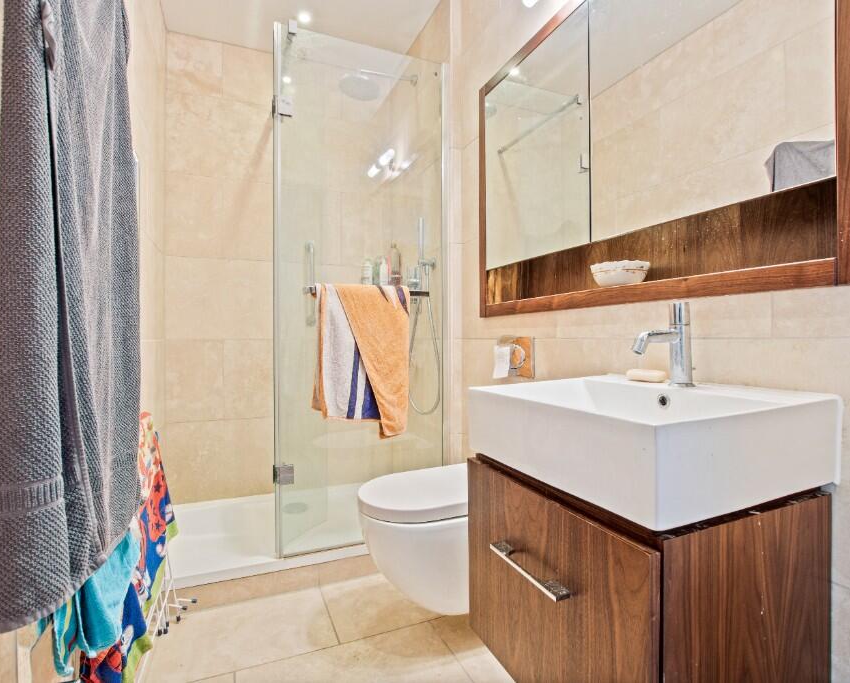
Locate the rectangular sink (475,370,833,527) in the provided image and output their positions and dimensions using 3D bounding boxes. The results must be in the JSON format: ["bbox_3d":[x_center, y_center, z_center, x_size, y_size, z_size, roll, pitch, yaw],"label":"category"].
[{"bbox_3d":[0.388,0.168,0.830,0.426,0.138,0.468,0,0,-24],"label":"rectangular sink"}]

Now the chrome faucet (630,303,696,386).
[{"bbox_3d":[0.485,0.008,0.860,0.152,0.173,0.050,0,0,-24],"label":"chrome faucet"}]

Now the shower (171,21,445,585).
[{"bbox_3d":[-0.569,-0.179,1.929,1.160,2.050,0.730,0,0,-21],"label":"shower"}]

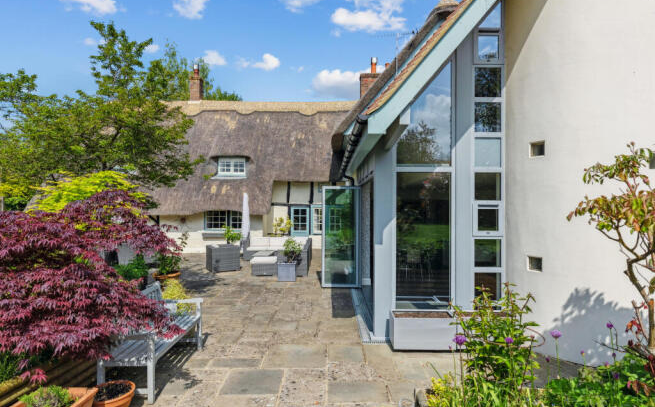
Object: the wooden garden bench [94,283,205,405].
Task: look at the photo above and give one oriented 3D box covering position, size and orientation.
[{"bbox_3d":[-1.910,1.440,4.480,0.590,0.880,1.460,0,0,1],"label":"wooden garden bench"}]

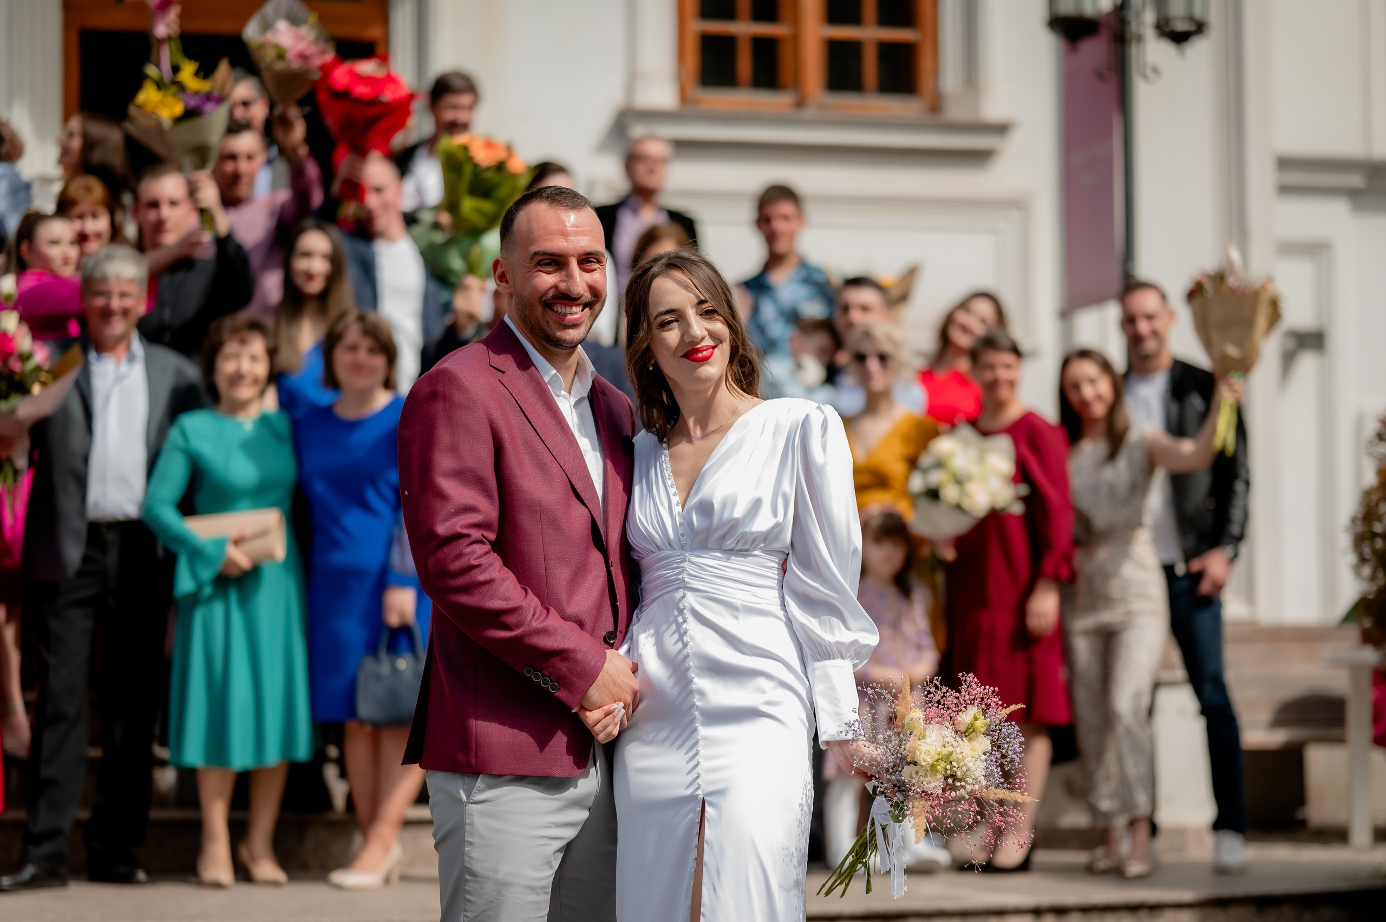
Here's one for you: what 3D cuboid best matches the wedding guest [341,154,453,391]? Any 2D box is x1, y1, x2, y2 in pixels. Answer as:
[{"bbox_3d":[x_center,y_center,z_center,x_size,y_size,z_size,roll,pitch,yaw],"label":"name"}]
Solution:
[{"bbox_3d":[-0.975,-0.119,10.780,0.500,1.799,0.380,0,-4,-7],"label":"wedding guest"}]

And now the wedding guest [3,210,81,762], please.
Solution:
[{"bbox_3d":[-2.001,0.065,9.950,0.520,1.661,0.380,0,-2,-16],"label":"wedding guest"}]

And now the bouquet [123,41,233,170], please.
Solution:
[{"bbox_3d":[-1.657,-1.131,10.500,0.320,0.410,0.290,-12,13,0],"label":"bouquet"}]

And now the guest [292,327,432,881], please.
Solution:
[{"bbox_3d":[-0.939,0.403,9.344,0.450,1.672,0.380,-1,-4,3],"label":"guest"}]

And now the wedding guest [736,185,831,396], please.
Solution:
[{"bbox_3d":[0.322,-0.078,11.228,0.460,1.756,0.340,0,-4,-3],"label":"wedding guest"}]

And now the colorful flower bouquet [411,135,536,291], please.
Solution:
[{"bbox_3d":[-0.664,-0.752,9.900,0.350,0.460,0.320,6,3,0],"label":"colorful flower bouquet"}]

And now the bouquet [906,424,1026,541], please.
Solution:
[{"bbox_3d":[0.816,0.067,9.800,0.340,0.330,0.310,7,21,0],"label":"bouquet"}]

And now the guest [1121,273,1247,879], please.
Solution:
[{"bbox_3d":[1.484,0.343,9.950,0.470,1.794,0.380,-1,-2,18],"label":"guest"}]

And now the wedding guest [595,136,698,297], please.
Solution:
[{"bbox_3d":[-0.162,-0.346,12.185,0.500,1.740,0.330,-1,-2,7],"label":"wedding guest"}]

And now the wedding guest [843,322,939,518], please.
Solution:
[{"bbox_3d":[0.633,0.391,10.496,0.460,1.682,0.360,0,-4,0],"label":"wedding guest"}]

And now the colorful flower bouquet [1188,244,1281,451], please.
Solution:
[{"bbox_3d":[1.603,-0.326,9.700,0.275,0.620,0.250,1,-3,0],"label":"colorful flower bouquet"}]

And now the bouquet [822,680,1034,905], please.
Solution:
[{"bbox_3d":[0.333,0.453,4.620,0.260,0.350,0.250,26,22,-17],"label":"bouquet"}]

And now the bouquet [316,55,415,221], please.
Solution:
[{"bbox_3d":[-1.052,-1.034,10.500,0.320,0.530,0.290,6,0,0],"label":"bouquet"}]

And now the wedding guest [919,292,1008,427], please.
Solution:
[{"bbox_3d":[0.883,0.264,10.587,0.450,1.630,0.340,-1,-2,9],"label":"wedding guest"}]

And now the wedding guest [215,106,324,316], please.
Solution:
[{"bbox_3d":[-1.451,-0.283,11.041,0.460,1.845,0.400,0,-4,-7],"label":"wedding guest"}]

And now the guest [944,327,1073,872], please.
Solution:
[{"bbox_3d":[0.949,0.410,9.870,0.440,1.632,0.380,-1,-2,18],"label":"guest"}]

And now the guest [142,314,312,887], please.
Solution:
[{"bbox_3d":[-1.333,0.390,9.350,0.500,1.623,0.400,0,-2,-9],"label":"guest"}]

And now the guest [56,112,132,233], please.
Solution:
[{"bbox_3d":[-2.076,-0.400,11.387,0.460,1.640,0.330,-2,-3,37],"label":"guest"}]

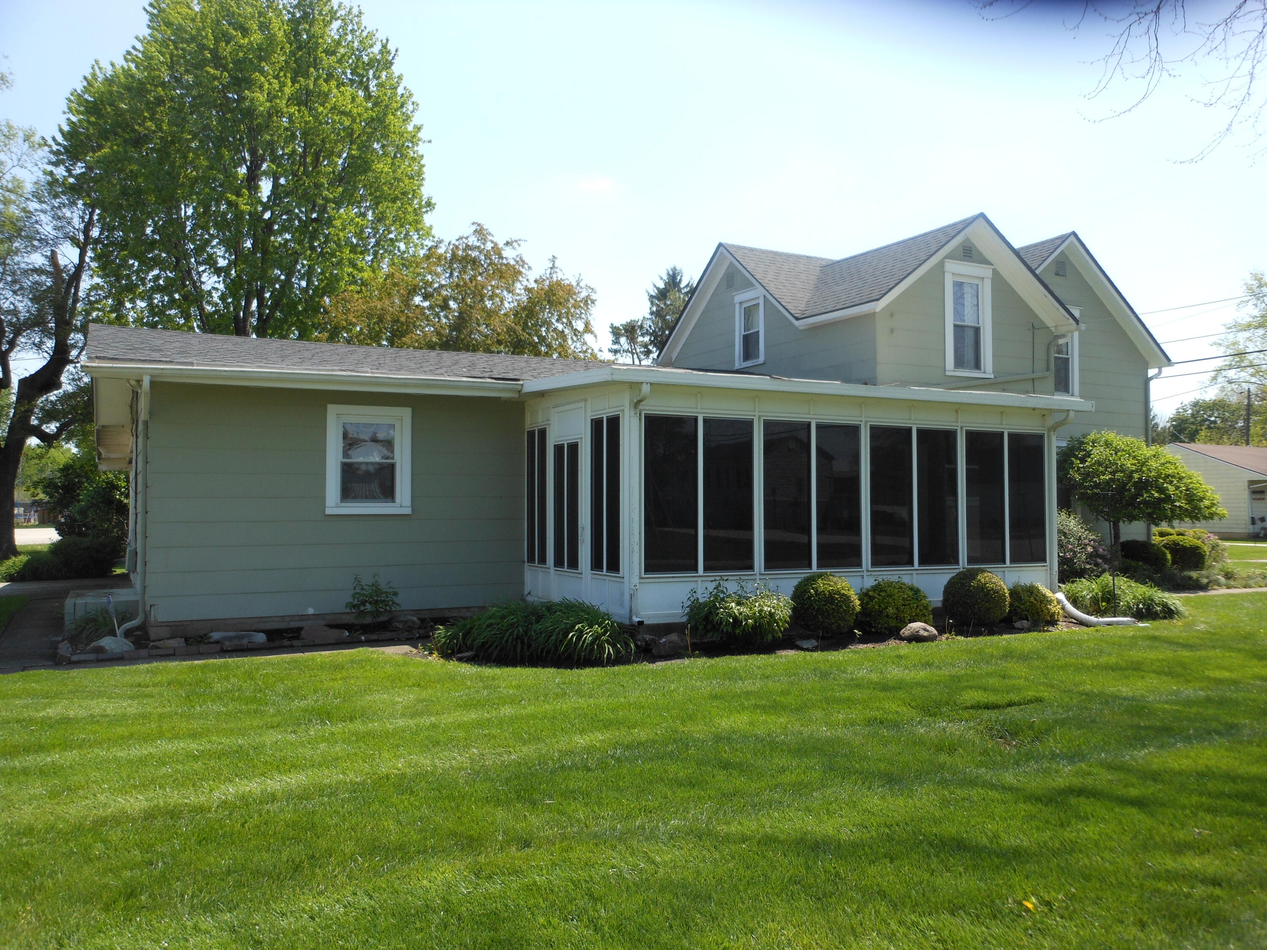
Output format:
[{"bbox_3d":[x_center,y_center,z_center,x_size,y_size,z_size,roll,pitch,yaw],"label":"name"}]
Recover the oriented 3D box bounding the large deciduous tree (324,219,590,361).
[{"bbox_3d":[-5.099,-2.366,30.000,8.142,9.953,8.000,0,-2,-10],"label":"large deciduous tree"}]

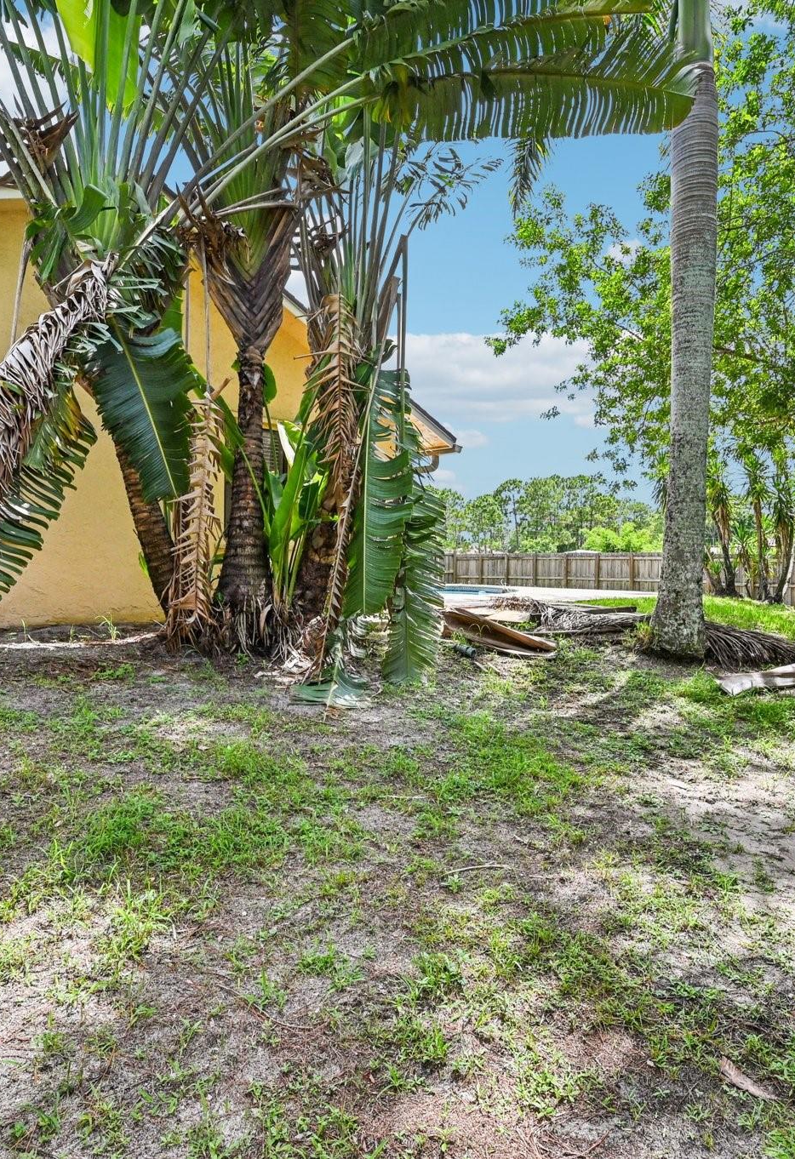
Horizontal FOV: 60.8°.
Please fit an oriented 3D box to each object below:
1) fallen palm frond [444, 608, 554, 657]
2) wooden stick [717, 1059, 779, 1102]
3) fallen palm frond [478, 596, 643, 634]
[{"bbox_3d":[1.100,0.580,7.300,1.300,0.380,0.450,0,0,25],"label":"fallen palm frond"},{"bbox_3d":[0.962,1.388,1.880,0.038,0.020,0.170,0,0,-35],"label":"wooden stick"},{"bbox_3d":[2.000,0.440,8.400,1.900,0.360,0.900,0,0,-3],"label":"fallen palm frond"}]

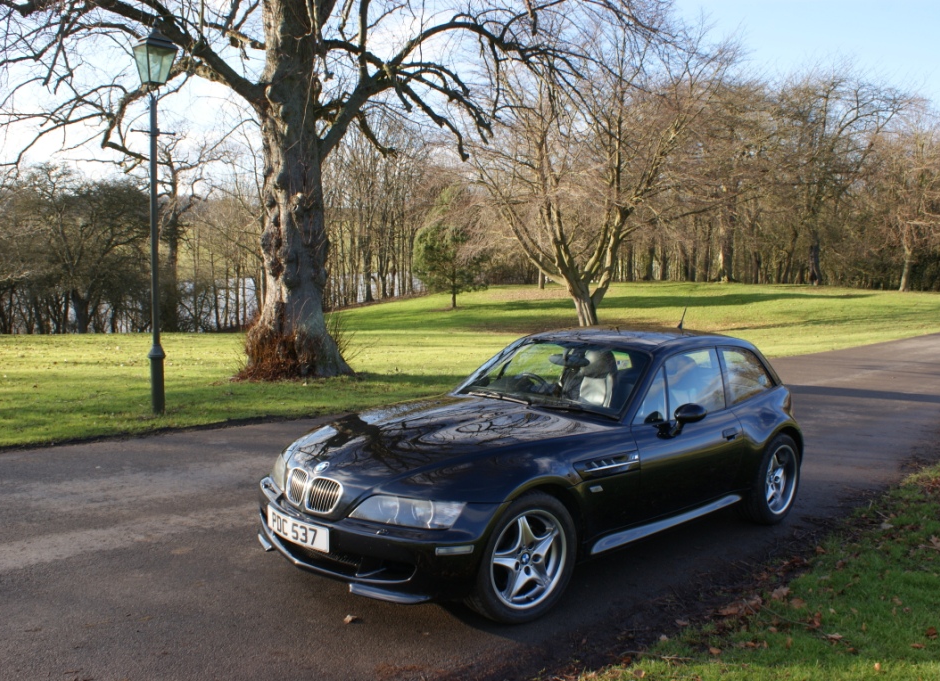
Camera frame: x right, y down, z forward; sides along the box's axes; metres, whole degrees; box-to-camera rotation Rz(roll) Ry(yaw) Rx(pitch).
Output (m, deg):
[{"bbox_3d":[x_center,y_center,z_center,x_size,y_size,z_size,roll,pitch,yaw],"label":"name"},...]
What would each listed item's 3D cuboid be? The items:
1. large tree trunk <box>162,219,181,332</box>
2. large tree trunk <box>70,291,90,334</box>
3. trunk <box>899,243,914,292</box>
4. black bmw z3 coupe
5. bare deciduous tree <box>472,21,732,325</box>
[{"bbox_3d":[-10.853,-2.363,31.000,0.620,4.100,0.580,1,4,0],"label":"large tree trunk"},{"bbox_3d":[-12.791,-0.919,28.000,0.620,1.450,0.570,1,4,0],"label":"large tree trunk"},{"bbox_3d":[29.694,-4.966,58.000,1.000,3.400,0.900,1,4,0],"label":"trunk"},{"bbox_3d":[0.620,0.587,5.385,4.020,1.280,1.750,-3,6,-44],"label":"black bmw z3 coupe"},{"bbox_3d":[4.041,-5.077,26.000,7.900,9.300,7.600,1,4,0],"label":"bare deciduous tree"}]

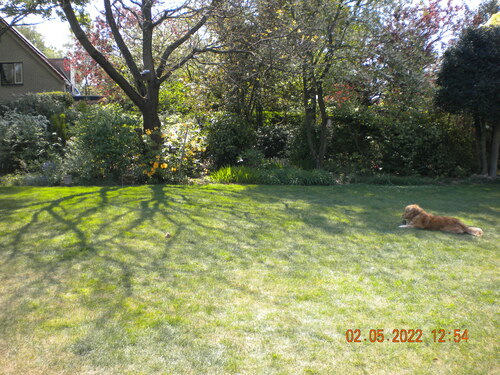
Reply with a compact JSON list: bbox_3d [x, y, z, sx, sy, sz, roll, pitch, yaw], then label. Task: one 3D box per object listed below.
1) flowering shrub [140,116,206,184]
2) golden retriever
[{"bbox_3d":[-2.380,-1.200,15.500,2.000,2.050,1.700,0,6,0],"label":"flowering shrub"},{"bbox_3d":[3.110,0.530,8.280,1.280,0.400,0.420,3,7,27],"label":"golden retriever"}]

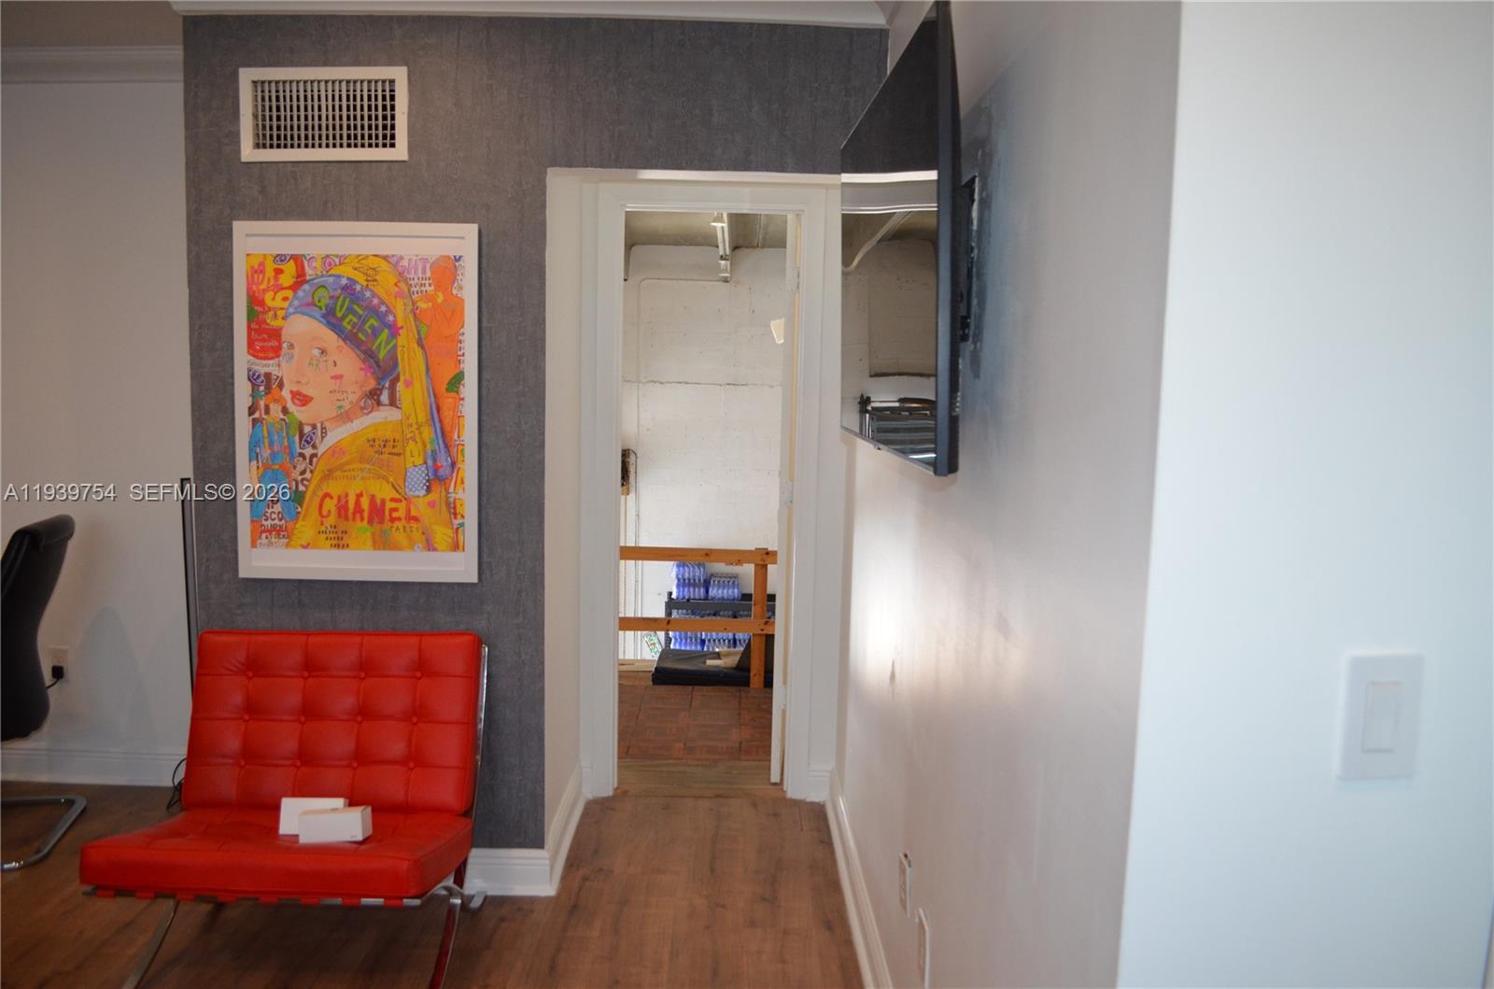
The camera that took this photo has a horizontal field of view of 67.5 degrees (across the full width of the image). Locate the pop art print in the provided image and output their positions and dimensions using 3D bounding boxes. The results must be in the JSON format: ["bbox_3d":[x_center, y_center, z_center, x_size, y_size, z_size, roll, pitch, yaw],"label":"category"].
[{"bbox_3d":[-1.059,-0.249,3.046,0.655,0.965,0.030,1,6,0],"label":"pop art print"}]

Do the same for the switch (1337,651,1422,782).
[{"bbox_3d":[0.579,0.203,1.025,0.071,0.117,0.012,1,6,0],"label":"switch"}]

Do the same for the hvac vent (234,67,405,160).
[{"bbox_3d":[-1.120,-1.007,2.967,0.450,0.246,0.020,1,6,0],"label":"hvac vent"}]

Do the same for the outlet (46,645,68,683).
[{"bbox_3d":[-2.409,0.592,3.909,0.074,0.120,0.010,1,6,0],"label":"outlet"}]

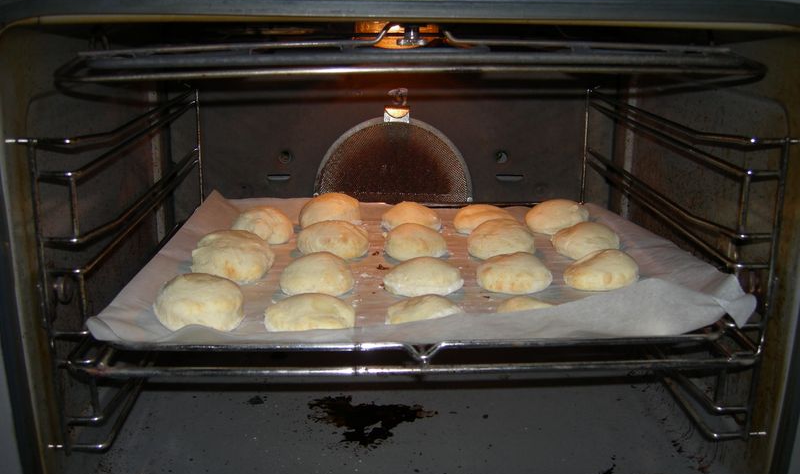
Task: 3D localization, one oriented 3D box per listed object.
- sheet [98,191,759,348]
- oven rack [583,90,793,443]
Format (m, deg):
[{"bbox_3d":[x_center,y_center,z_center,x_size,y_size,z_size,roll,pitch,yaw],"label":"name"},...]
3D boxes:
[{"bbox_3d":[0.007,0.003,0.701,0.424,0.032,0.375,0,16,-2],"label":"sheet"},{"bbox_3d":[0.229,-0.013,0.753,0.034,0.220,0.395,0,16,-2],"label":"oven rack"}]

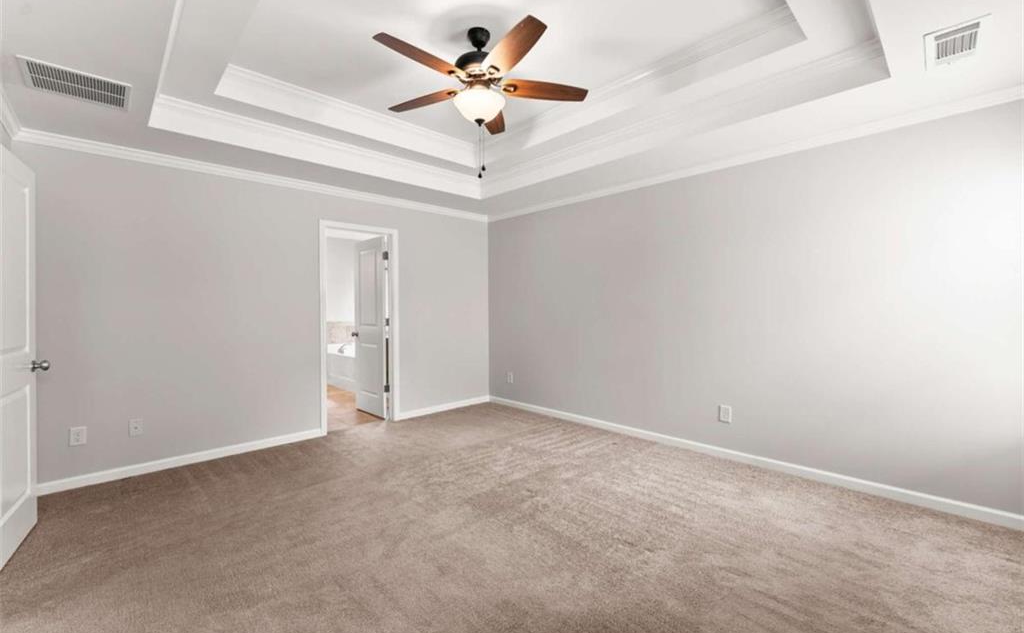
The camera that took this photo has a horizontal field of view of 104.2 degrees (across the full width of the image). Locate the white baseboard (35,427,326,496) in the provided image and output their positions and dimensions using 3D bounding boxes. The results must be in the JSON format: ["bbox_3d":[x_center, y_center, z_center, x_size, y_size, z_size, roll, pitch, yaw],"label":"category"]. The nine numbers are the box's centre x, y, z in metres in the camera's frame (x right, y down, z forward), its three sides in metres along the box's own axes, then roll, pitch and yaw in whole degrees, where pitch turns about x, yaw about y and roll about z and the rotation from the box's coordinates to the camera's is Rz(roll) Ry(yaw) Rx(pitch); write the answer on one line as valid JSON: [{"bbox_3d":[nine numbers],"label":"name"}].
[{"bbox_3d":[-2.506,1.153,3.264,1.835,0.078,0.018,-2,2,-44],"label":"white baseboard"}]

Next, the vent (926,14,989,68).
[{"bbox_3d":[1.988,-1.208,1.789,0.370,0.020,0.186,-2,2,-44],"label":"vent"}]

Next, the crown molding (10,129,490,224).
[{"bbox_3d":[-1.740,-1.213,3.926,4.009,0.066,0.064,-2,2,-44],"label":"crown molding"}]

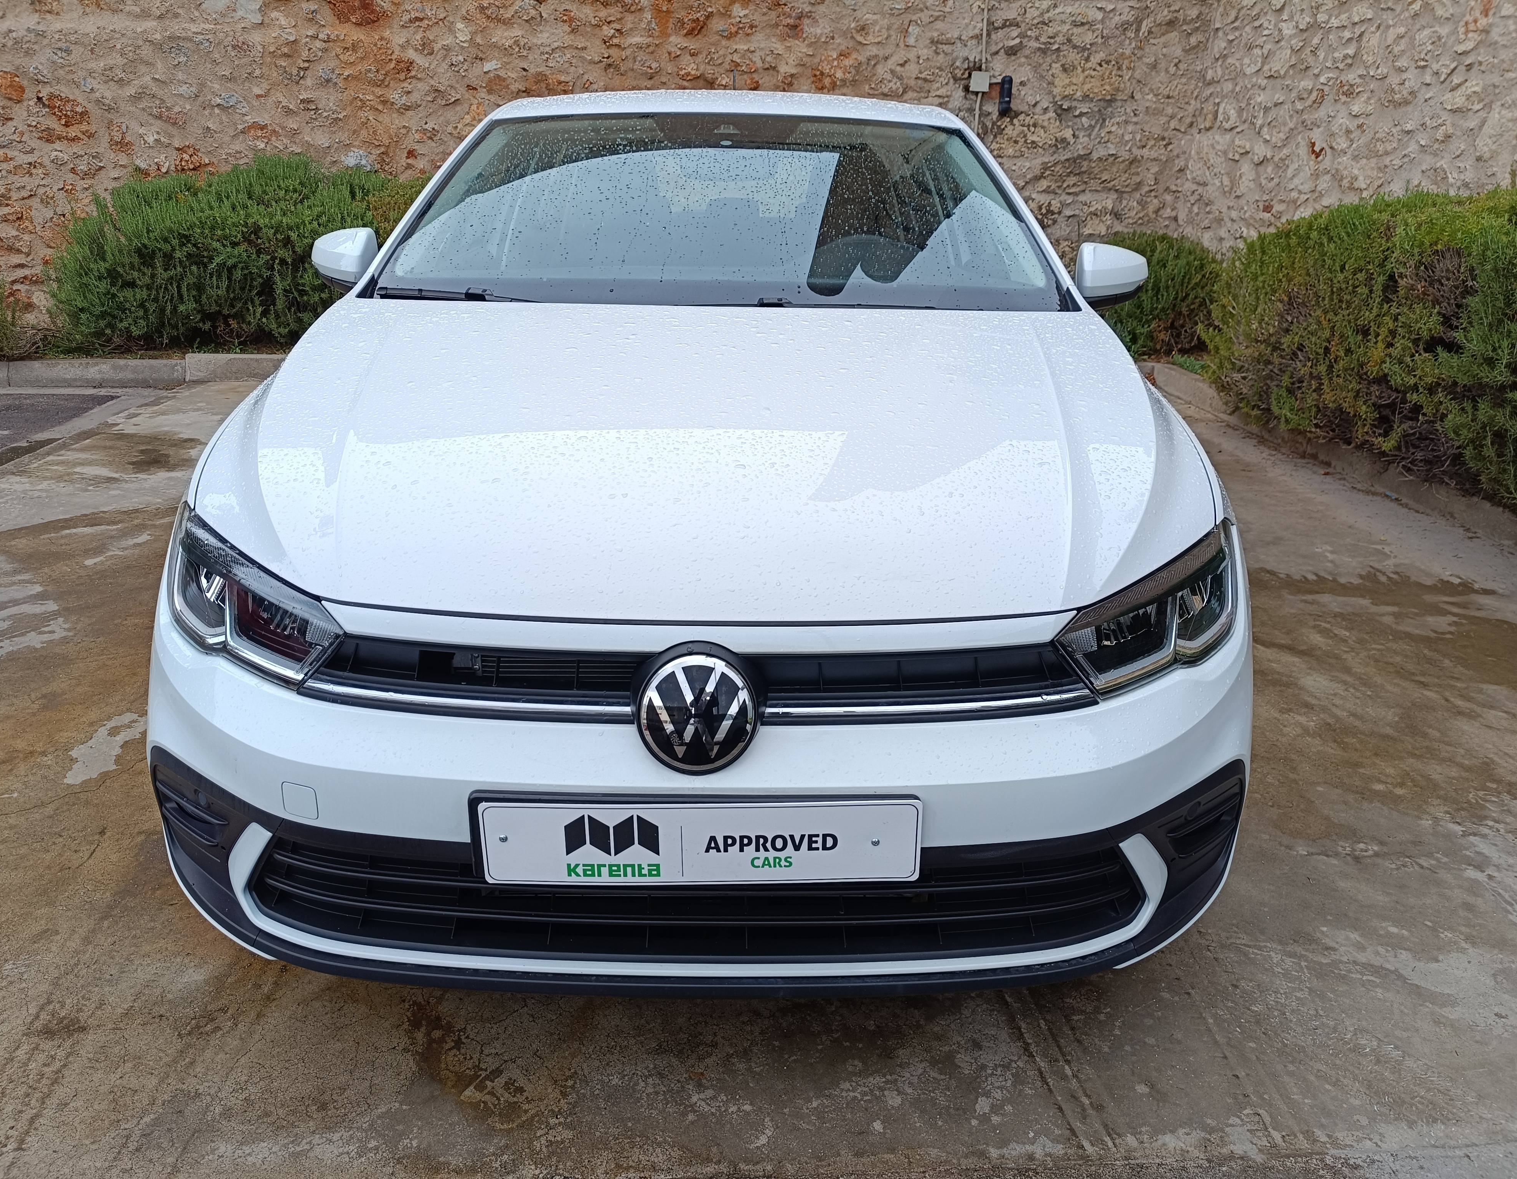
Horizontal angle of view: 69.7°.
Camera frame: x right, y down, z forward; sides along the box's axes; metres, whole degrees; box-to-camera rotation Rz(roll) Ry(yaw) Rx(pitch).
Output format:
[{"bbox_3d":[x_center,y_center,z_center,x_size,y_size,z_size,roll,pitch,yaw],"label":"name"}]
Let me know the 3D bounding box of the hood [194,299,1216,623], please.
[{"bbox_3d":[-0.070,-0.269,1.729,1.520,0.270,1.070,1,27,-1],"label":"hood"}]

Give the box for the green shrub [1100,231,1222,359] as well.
[{"bbox_3d":[2.799,-2.039,7.742,1.100,0.960,0.950,1,19,-1],"label":"green shrub"}]

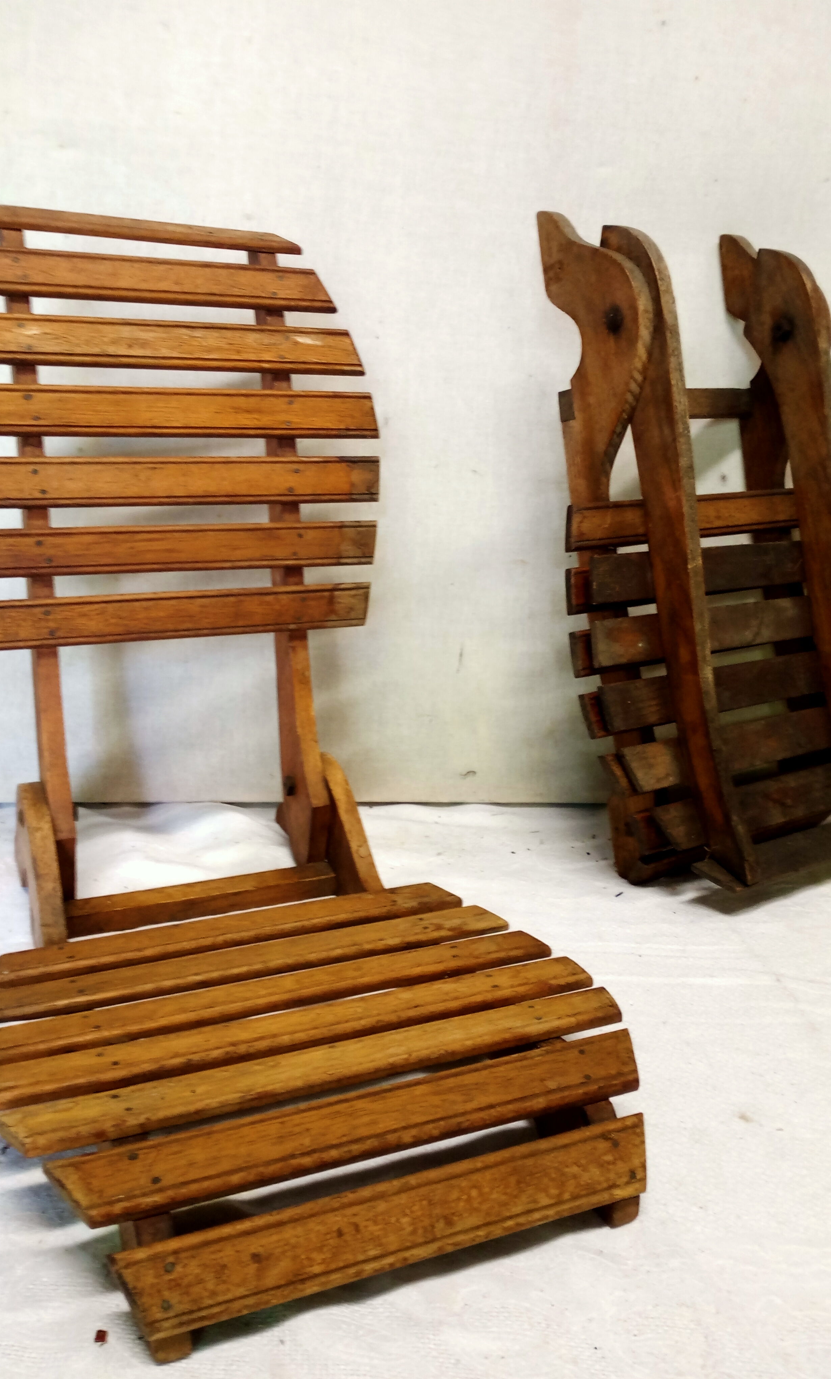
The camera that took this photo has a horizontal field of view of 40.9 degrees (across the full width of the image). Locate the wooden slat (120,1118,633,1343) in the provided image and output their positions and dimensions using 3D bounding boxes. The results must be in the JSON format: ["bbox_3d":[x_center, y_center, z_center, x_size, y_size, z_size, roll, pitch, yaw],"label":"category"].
[{"bbox_3d":[-0.001,0.223,0.470,0.242,0.007,0.034,-5,57,-23],"label":"wooden slat"}]

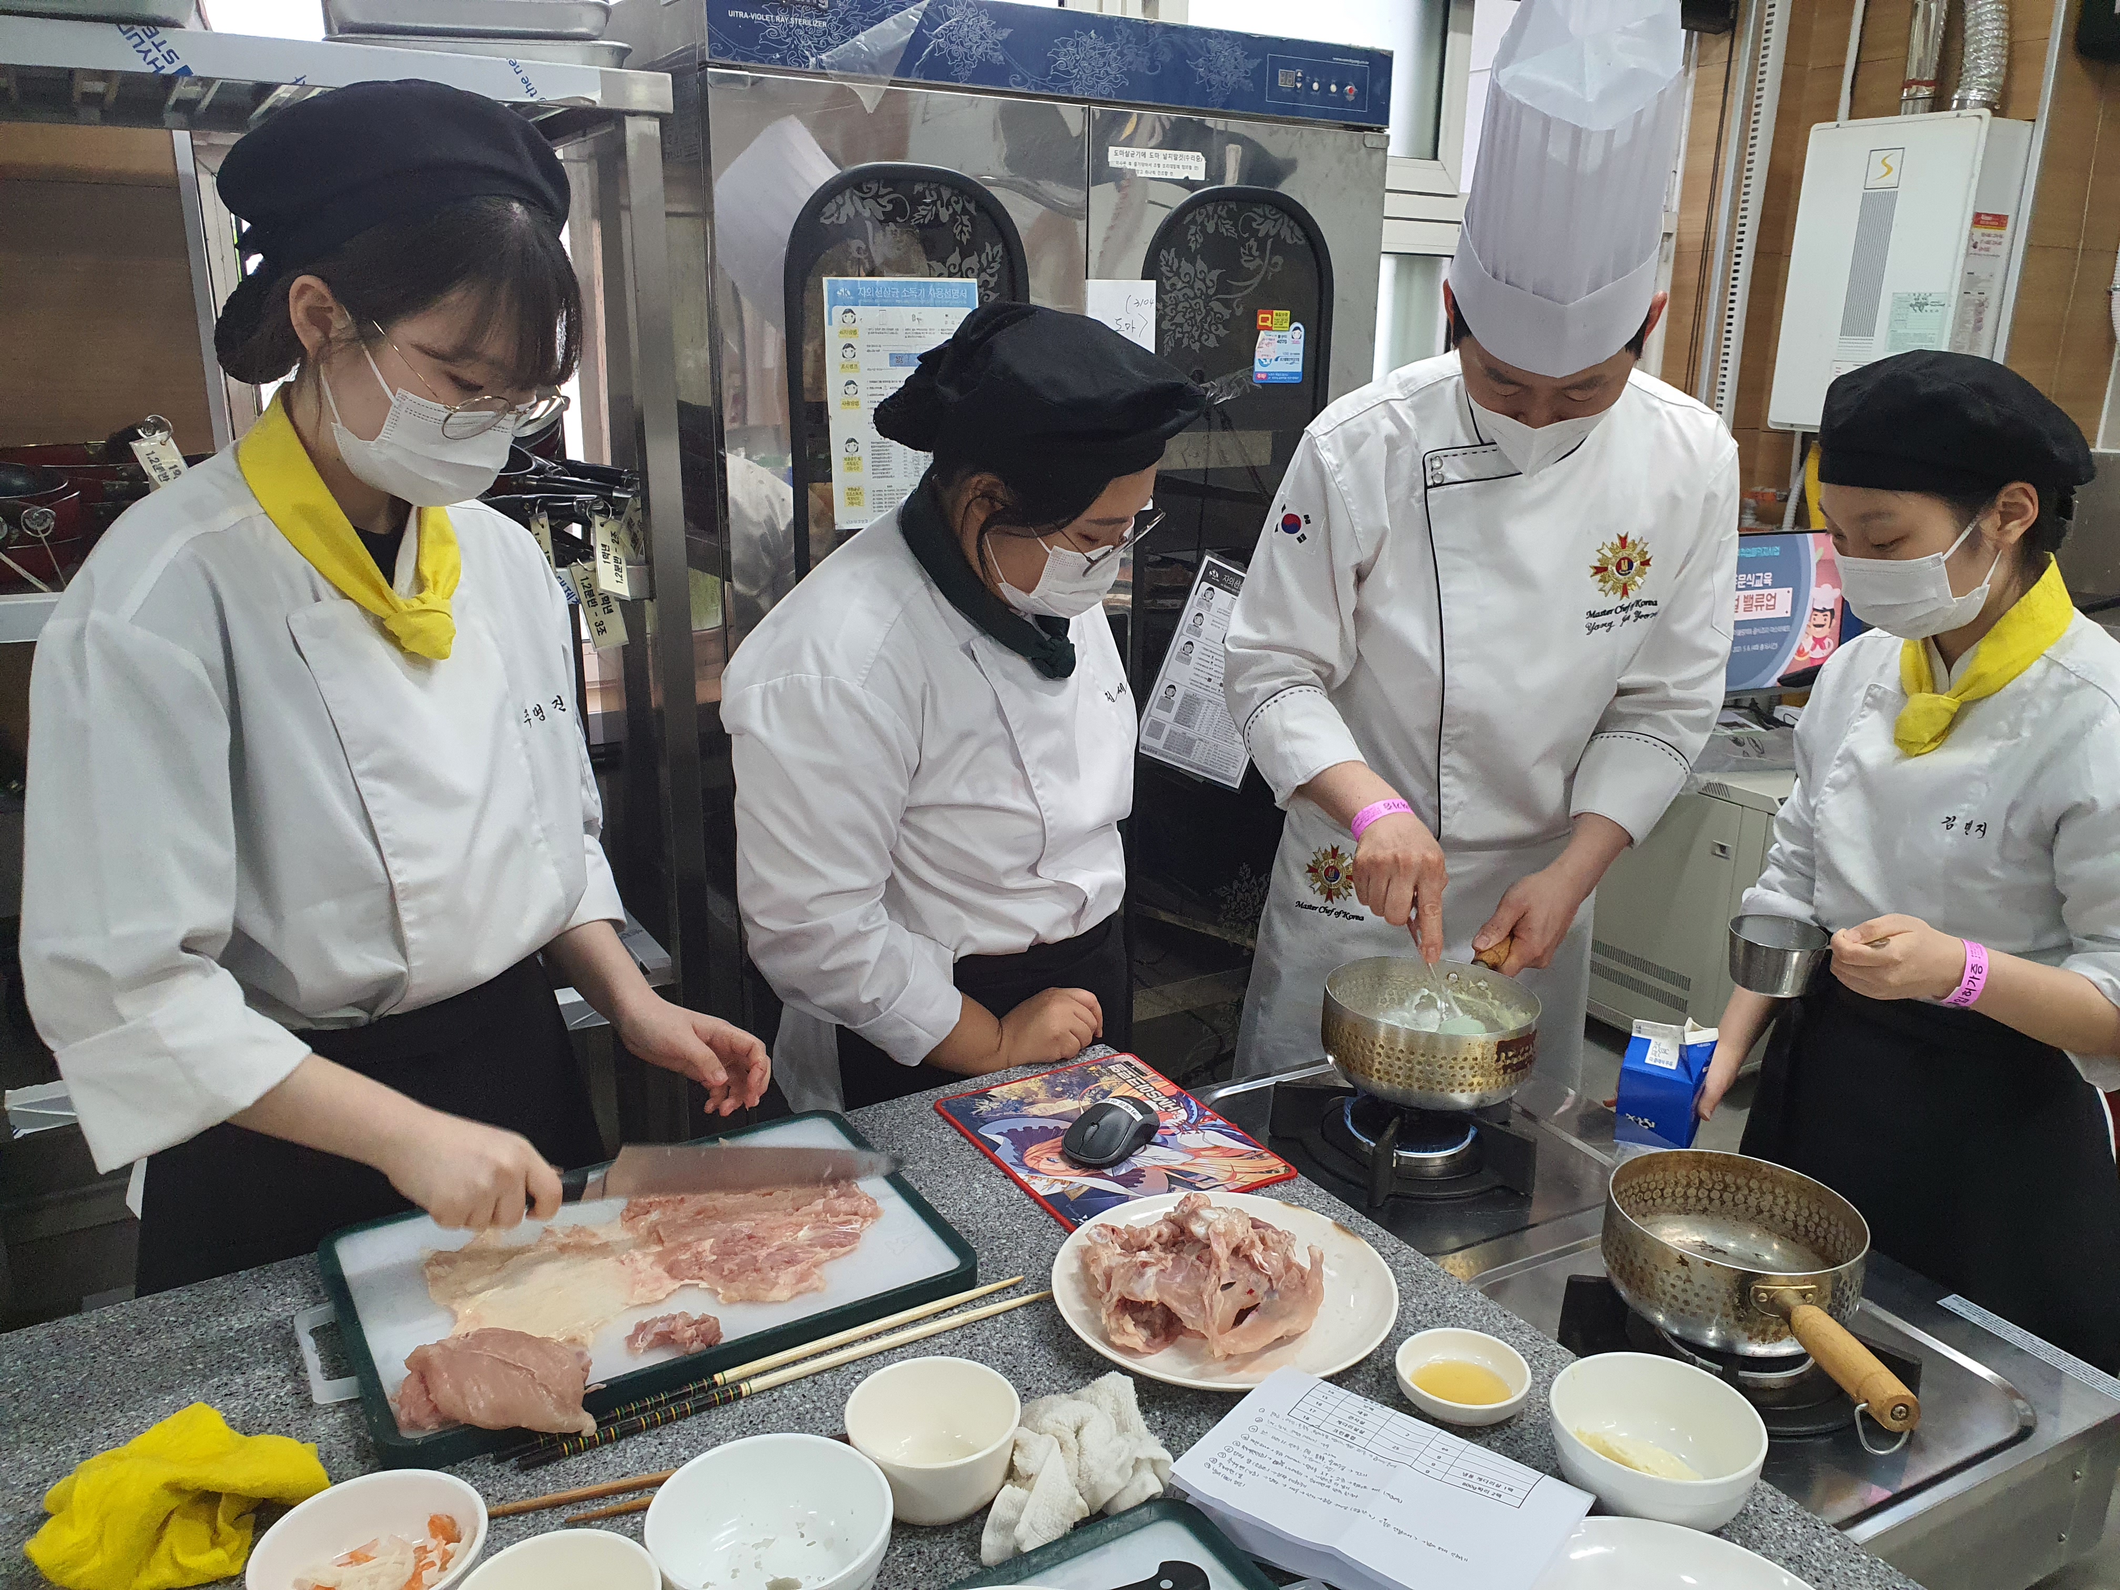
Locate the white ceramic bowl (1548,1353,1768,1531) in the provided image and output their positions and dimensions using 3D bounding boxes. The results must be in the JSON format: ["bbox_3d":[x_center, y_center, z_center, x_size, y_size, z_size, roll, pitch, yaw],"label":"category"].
[{"bbox_3d":[0.363,0.403,0.974,0.123,0.060,0.123,1,17,0],"label":"white ceramic bowl"}]

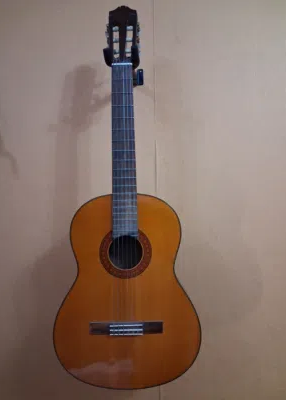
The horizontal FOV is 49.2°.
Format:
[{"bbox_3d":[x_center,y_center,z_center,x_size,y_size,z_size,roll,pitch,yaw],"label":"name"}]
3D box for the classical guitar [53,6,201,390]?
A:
[{"bbox_3d":[-0.046,-0.027,0.829,0.368,0.995,0.105,-1,-2,-1],"label":"classical guitar"}]

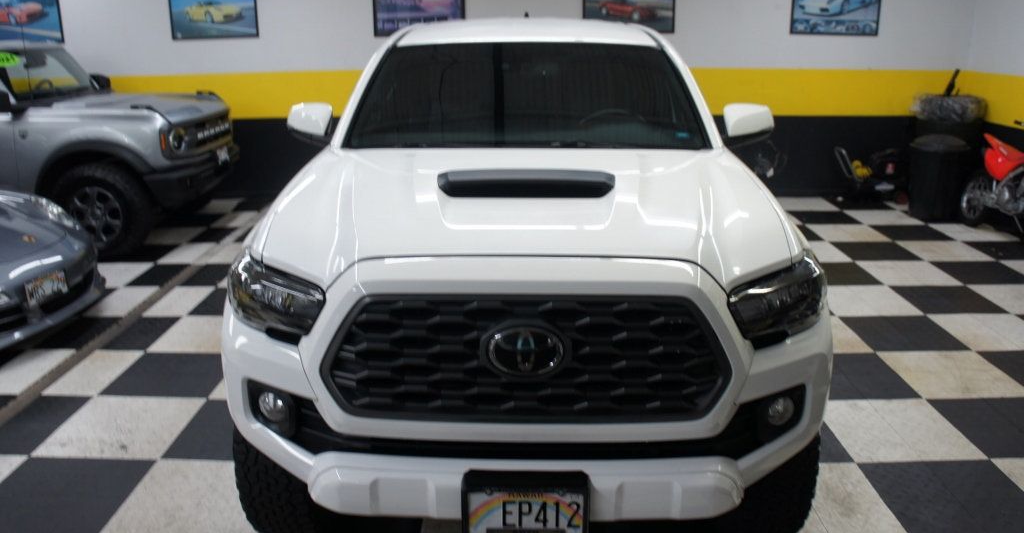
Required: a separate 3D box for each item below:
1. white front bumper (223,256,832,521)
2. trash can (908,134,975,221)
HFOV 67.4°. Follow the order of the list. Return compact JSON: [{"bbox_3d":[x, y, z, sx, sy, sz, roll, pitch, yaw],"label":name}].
[{"bbox_3d":[0.037,0.310,2.103,1.870,0.590,0.520,0,17,1],"label":"white front bumper"},{"bbox_3d":[4.253,-0.880,7.709,0.600,0.730,0.600,0,17,1],"label":"trash can"}]

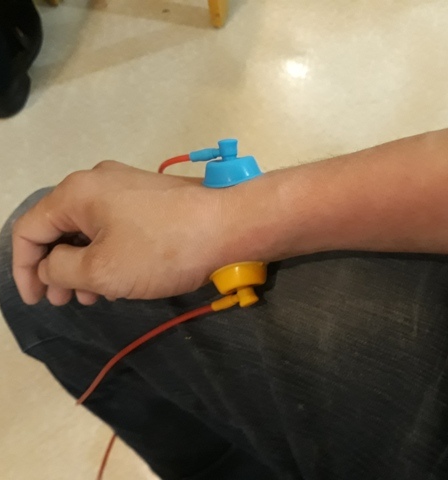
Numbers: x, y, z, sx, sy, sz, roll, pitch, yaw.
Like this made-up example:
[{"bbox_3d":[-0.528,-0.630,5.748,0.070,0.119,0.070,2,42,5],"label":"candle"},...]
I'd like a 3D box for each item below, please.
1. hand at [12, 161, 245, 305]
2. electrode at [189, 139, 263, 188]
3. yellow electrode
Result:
[{"bbox_3d":[-0.056,-0.007,0.310,0.135,0.088,0.084,1,100,5],"label":"hand"},{"bbox_3d":[0.001,-0.047,0.300,0.043,0.026,0.037,-10,15,0],"label":"electrode"},{"bbox_3d":[0.010,0.029,0.303,0.039,0.037,0.025,-13,76,0],"label":"yellow electrode"}]

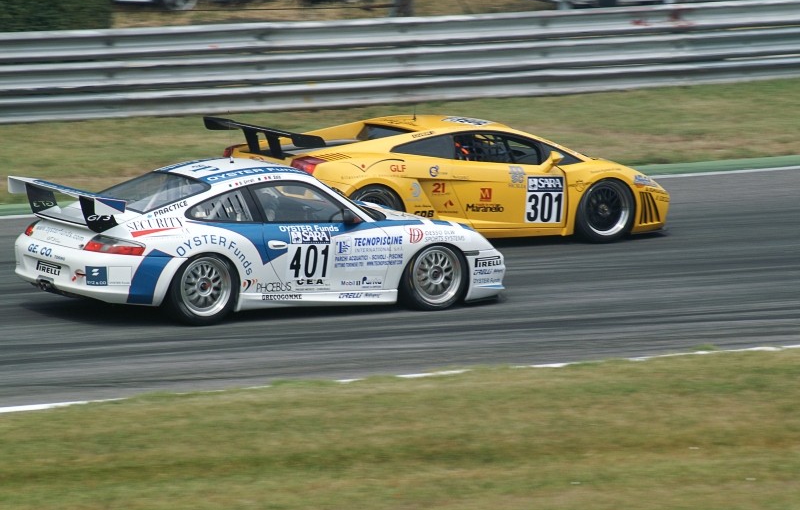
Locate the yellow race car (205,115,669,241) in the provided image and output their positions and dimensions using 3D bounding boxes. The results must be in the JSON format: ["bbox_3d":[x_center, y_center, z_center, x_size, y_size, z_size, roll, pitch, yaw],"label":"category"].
[{"bbox_3d":[0.410,-0.753,65.252,4.360,1.150,1.930,-3,9,-32],"label":"yellow race car"}]

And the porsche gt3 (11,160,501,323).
[{"bbox_3d":[-1.134,-0.191,59.865,4.450,1.260,1.790,-3,9,-34],"label":"porsche gt3"}]

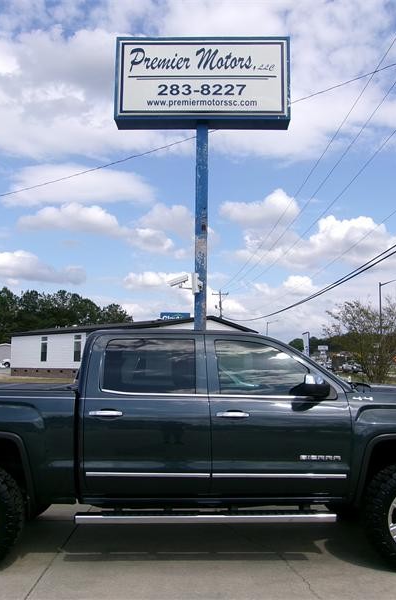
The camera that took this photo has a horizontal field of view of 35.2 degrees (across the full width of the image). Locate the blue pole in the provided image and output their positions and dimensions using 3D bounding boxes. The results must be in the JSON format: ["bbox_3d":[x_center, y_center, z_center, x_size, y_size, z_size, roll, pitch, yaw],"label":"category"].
[{"bbox_3d":[0.043,-0.006,9.000,0.165,5.232,0.165,0,-6,0],"label":"blue pole"}]

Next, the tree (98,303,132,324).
[{"bbox_3d":[-15.326,7.011,114.885,6.297,13.168,6.297,0,-6,0],"label":"tree"}]

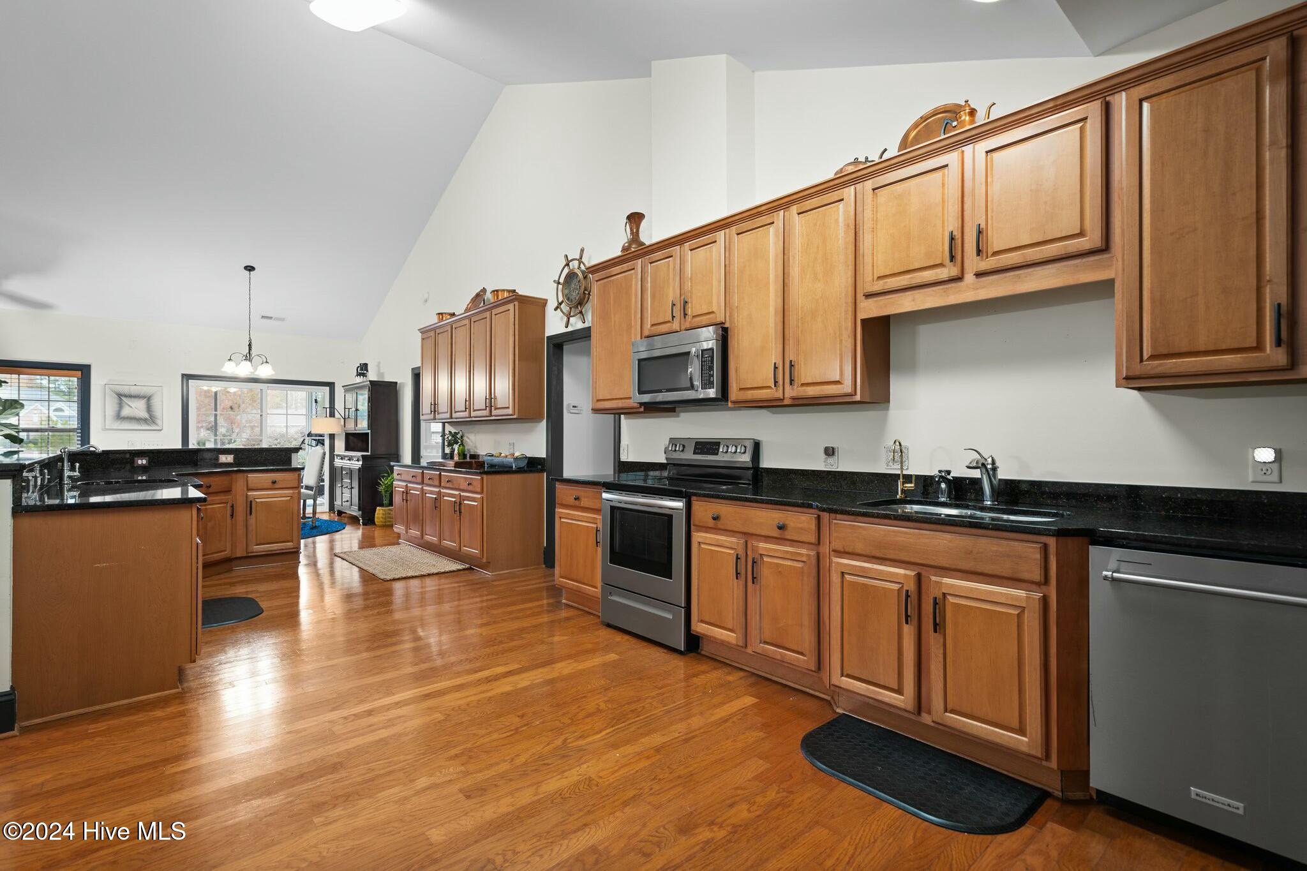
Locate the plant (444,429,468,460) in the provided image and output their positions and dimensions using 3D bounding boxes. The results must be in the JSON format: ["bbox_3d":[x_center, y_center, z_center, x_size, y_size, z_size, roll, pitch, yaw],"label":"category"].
[{"bbox_3d":[-2.138,0.117,6.236,0.240,0.380,0.250,1,-1,-42],"label":"plant"}]

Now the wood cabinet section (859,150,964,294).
[{"bbox_3d":[1.277,-0.944,2.737,0.327,0.556,0.454,0,0,-42],"label":"wood cabinet section"}]

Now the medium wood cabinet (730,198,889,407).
[{"bbox_3d":[0.829,-0.700,3.212,0.330,1.050,0.840,1,-1,-42],"label":"medium wood cabinet"}]

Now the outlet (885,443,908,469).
[{"bbox_3d":[1.246,0.111,2.985,0.012,0.123,0.121,1,-1,-42],"label":"outlet"}]

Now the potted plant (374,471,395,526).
[{"bbox_3d":[-3.633,0.827,7.941,0.340,0.790,0.340,0,0,-43],"label":"potted plant"}]

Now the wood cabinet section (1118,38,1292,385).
[{"bbox_3d":[1.916,-0.701,2.021,0.327,1.050,0.430,0,0,-42],"label":"wood cabinet section"}]

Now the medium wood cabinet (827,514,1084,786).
[{"bbox_3d":[1.292,0.776,2.417,0.690,0.879,0.935,1,-1,-42],"label":"medium wood cabinet"}]

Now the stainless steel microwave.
[{"bbox_3d":[0.257,-0.425,3.762,0.396,0.417,0.775,0,0,-43],"label":"stainless steel microwave"}]

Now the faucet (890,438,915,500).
[{"bbox_3d":[1.190,0.161,2.771,0.115,0.285,0.085,1,-1,-42],"label":"faucet"}]

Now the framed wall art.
[{"bbox_3d":[-7.149,-0.374,8.011,0.591,0.620,0.030,0,0,-43],"label":"framed wall art"}]

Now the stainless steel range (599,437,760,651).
[{"bbox_3d":[0.140,0.620,3.684,0.680,1.202,0.760,1,-1,-42],"label":"stainless steel range"}]

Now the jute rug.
[{"bbox_3d":[-2.514,1.221,5.708,0.750,0.010,1.515,1,-1,-42],"label":"jute rug"}]

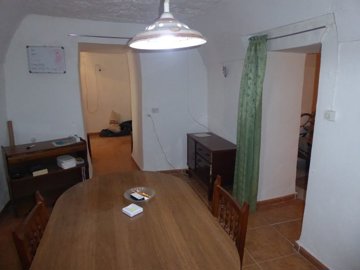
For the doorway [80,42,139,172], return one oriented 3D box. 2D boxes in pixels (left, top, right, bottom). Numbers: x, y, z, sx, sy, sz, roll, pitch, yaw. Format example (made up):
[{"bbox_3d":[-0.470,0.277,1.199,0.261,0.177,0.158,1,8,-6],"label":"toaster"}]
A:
[{"bbox_3d":[-1.048,-0.358,4.017,0.820,1.970,0.250,-7,14,-23],"label":"doorway"}]

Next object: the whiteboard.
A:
[{"bbox_3d":[-1.729,-0.981,3.386,0.440,0.330,0.025,-9,15,-31],"label":"whiteboard"}]

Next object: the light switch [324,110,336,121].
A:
[{"bbox_3d":[1.069,-0.140,1.856,0.036,0.070,0.068,-5,13,-15],"label":"light switch"}]

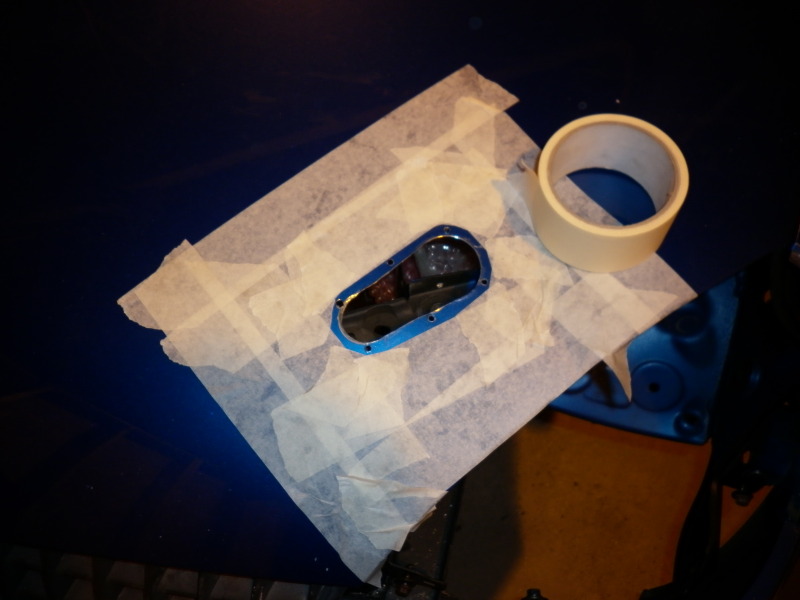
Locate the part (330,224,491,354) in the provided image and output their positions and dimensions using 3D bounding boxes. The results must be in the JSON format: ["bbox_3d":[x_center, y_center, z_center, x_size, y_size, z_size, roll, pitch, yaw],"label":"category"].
[{"bbox_3d":[0.007,-0.006,0.435,0.117,0.008,0.063,-32,68,-8],"label":"part"}]

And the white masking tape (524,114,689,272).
[{"bbox_3d":[0.134,-0.069,0.422,0.090,0.050,0.090,-2,67,5],"label":"white masking tape"}]

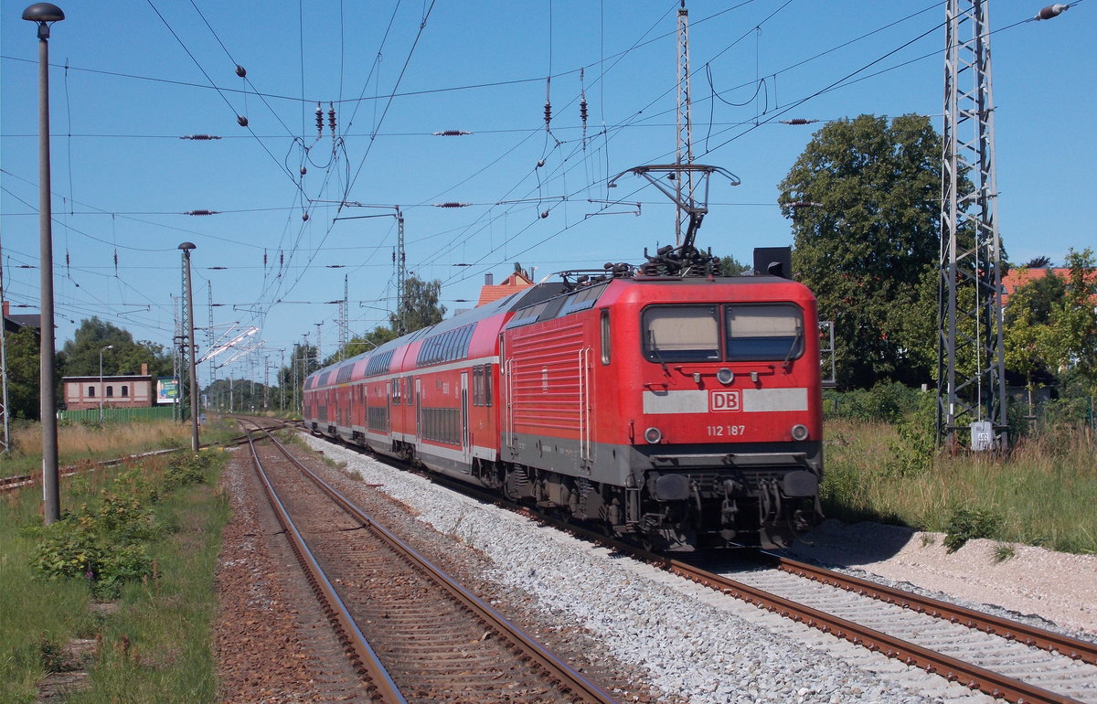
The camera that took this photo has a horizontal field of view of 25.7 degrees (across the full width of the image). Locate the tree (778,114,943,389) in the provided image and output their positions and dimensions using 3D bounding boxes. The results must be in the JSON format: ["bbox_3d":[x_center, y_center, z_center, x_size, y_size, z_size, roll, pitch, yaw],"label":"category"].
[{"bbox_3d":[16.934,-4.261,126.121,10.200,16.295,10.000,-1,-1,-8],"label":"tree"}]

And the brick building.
[{"bbox_3d":[-48.324,4.504,264.027,9.700,6.502,7.500,-1,-1,-8],"label":"brick building"}]

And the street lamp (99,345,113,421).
[{"bbox_3d":[-45.893,3.342,250.043,1.500,8.105,0.300,-1,-1,0],"label":"street lamp"}]

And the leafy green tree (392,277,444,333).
[{"bbox_3d":[-11.167,-0.196,205.082,4.600,12.598,4.600,-1,-1,-8],"label":"leafy green tree"}]

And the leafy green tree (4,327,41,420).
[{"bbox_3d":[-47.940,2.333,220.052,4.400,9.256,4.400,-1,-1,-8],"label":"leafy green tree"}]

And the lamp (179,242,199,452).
[{"bbox_3d":[-17.021,-0.227,114.552,0.820,9.931,0.820,-1,-1,-8],"label":"lamp"}]

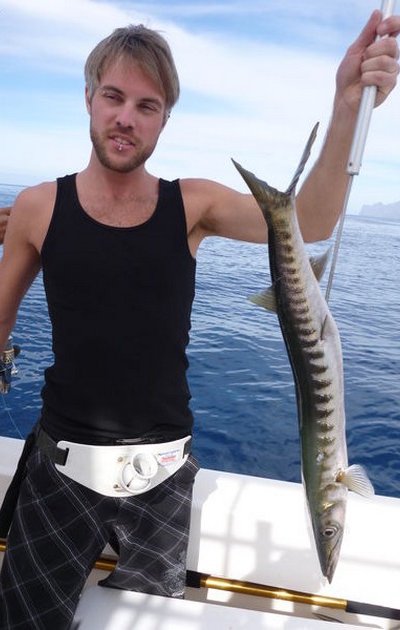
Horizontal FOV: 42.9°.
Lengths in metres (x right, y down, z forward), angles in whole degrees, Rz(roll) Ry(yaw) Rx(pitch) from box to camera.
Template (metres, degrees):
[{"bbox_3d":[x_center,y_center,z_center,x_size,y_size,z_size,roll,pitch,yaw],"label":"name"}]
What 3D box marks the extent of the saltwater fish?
[{"bbox_3d":[0.170,0.092,0.800,0.160,0.750,0.100,-11,12,-12],"label":"saltwater fish"}]

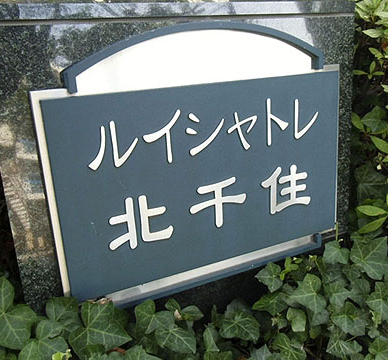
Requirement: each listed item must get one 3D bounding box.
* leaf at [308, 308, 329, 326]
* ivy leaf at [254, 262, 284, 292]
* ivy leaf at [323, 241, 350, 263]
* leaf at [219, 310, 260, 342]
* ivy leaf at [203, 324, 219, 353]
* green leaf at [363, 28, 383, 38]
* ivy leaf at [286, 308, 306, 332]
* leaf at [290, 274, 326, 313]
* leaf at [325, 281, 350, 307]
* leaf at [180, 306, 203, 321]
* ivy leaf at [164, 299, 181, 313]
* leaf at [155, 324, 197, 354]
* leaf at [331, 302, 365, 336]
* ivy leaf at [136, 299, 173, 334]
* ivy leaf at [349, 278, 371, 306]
[{"bbox_3d":[0.246,0.272,0.658,0.043,0.044,0.012,-5,-13,0],"label":"leaf"},{"bbox_3d":[0.144,0.189,0.645,0.051,0.058,0.012,-6,-26,-1],"label":"ivy leaf"},{"bbox_3d":[0.287,0.146,0.671,0.057,0.053,0.014,-5,-7,3],"label":"ivy leaf"},{"bbox_3d":[0.081,0.262,0.595,0.075,0.066,0.019,-7,-13,-7],"label":"leaf"},{"bbox_3d":[0.029,0.274,0.575,0.024,0.048,0.010,-10,-30,7],"label":"ivy leaf"},{"bbox_3d":[0.413,-0.339,0.770,0.046,0.023,0.012,10,-19,15],"label":"green leaf"},{"bbox_3d":[0.199,0.272,0.645,0.036,0.046,0.011,-5,-30,1],"label":"ivy leaf"},{"bbox_3d":[0.216,0.214,0.628,0.071,0.075,0.019,-5,-11,0],"label":"leaf"},{"bbox_3d":[0.296,0.235,0.682,0.052,0.060,0.015,-5,-11,2],"label":"leaf"},{"bbox_3d":[-0.004,0.231,0.576,0.040,0.032,0.012,-8,-11,-11],"label":"leaf"},{"bbox_3d":[-0.038,0.223,0.590,0.032,0.009,0.019,40,62,17],"label":"ivy leaf"},{"bbox_3d":[-0.029,0.248,0.518,0.065,0.054,0.016,-9,-13,-13],"label":"leaf"},{"bbox_3d":[0.309,0.281,0.670,0.064,0.016,0.068,-4,57,5],"label":"leaf"},{"bbox_3d":[-0.062,0.217,0.526,0.063,0.057,0.016,-9,-11,-15],"label":"ivy leaf"},{"bbox_3d":[0.351,0.238,0.705,0.046,0.059,0.013,-4,-28,7],"label":"ivy leaf"}]

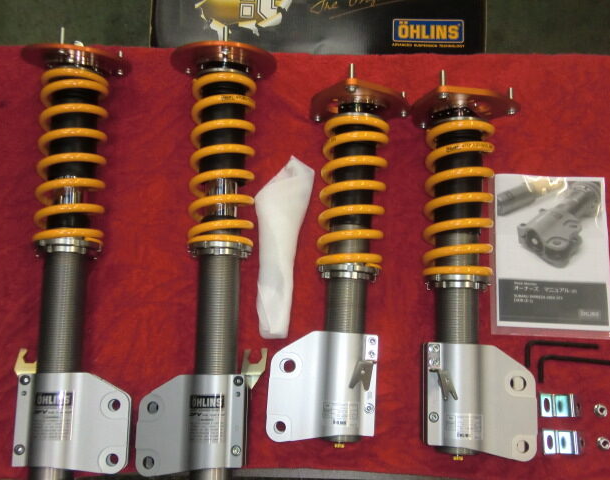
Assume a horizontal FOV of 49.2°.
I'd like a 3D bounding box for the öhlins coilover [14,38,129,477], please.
[{"bbox_3d":[-0.304,0.028,0.876,0.171,0.140,0.605,-1,80,3],"label":"öhlins coilover"}]

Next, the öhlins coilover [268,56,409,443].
[{"bbox_3d":[0.049,0.025,0.855,0.167,0.133,0.476,3,81,4],"label":"öhlins coilover"}]

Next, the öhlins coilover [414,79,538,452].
[{"bbox_3d":[0.213,0.034,0.833,0.155,0.128,0.475,2,81,3],"label":"öhlins coilover"}]

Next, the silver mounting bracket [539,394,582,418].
[{"bbox_3d":[0.325,0.211,0.843,0.049,0.014,0.027,1,77,3],"label":"silver mounting bracket"}]

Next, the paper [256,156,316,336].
[{"bbox_3d":[-0.038,0.005,0.906,0.076,0.024,0.257,6,77,4],"label":"paper"}]

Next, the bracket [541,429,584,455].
[{"bbox_3d":[0.324,0.254,0.833,0.049,0.014,0.027,0,77,3],"label":"bracket"}]

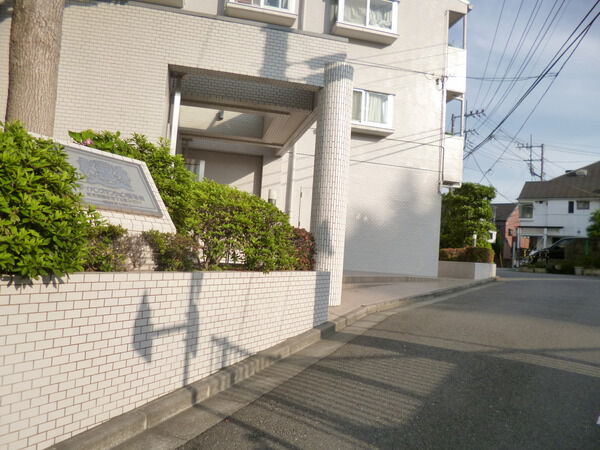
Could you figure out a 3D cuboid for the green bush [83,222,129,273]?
[{"bbox_3d":[-1.295,0.151,2.738,0.270,0.345,0.320,1,-6,27],"label":"green bush"}]

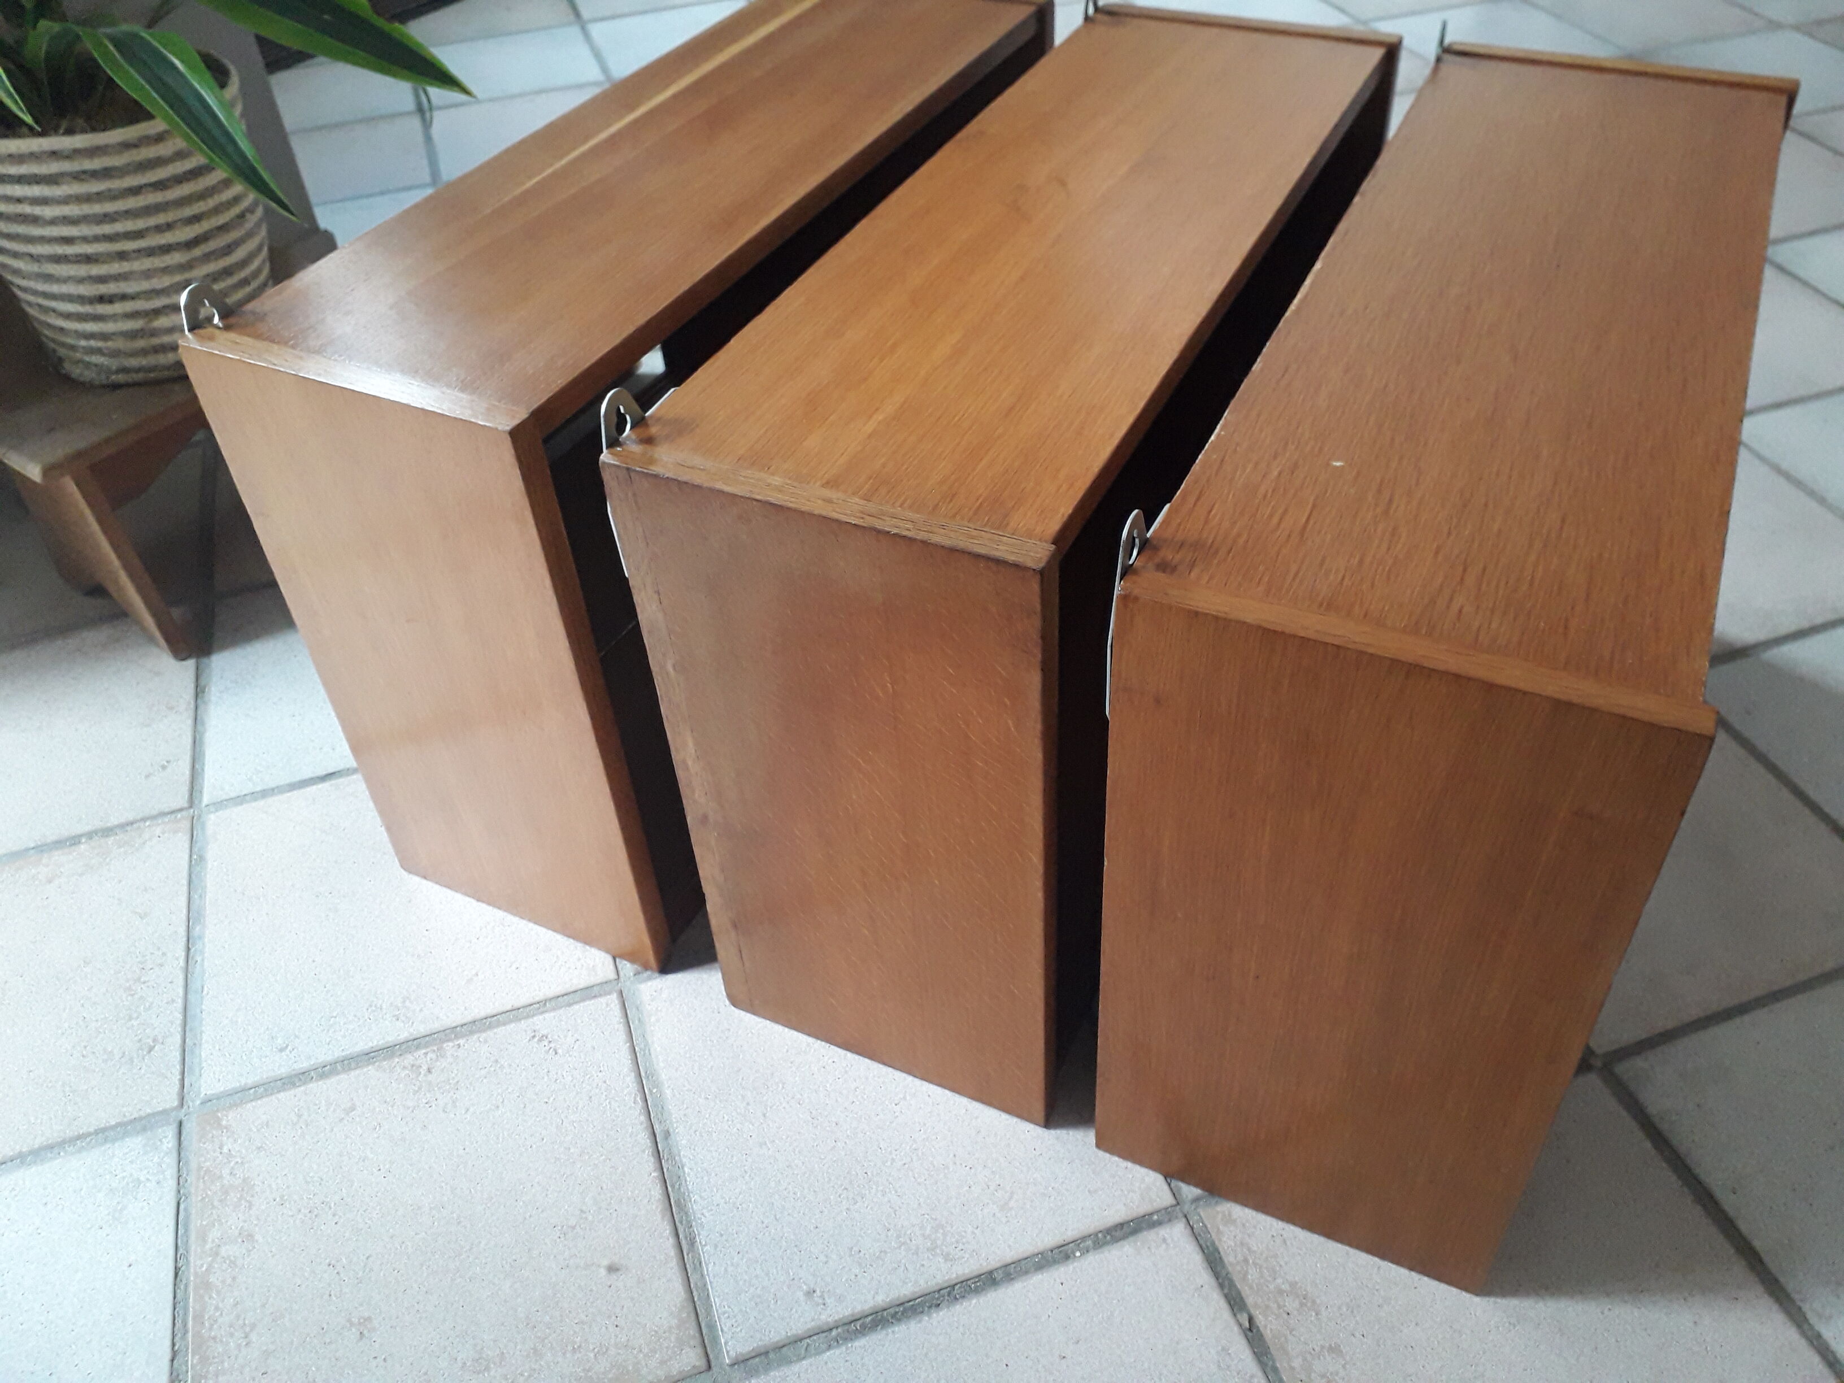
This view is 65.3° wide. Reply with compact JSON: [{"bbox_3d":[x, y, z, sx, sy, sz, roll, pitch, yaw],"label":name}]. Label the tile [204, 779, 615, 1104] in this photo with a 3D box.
[{"bbox_3d":[-0.435,0.167,1.200,0.312,0.010,0.307,-15,44,-12],"label":"tile"}]

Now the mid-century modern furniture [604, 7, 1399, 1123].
[{"bbox_3d":[0.117,-0.144,1.126,0.257,0.496,0.748,16,46,20],"label":"mid-century modern furniture"}]

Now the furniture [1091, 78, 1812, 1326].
[{"bbox_3d":[0.377,-0.066,1.025,0.251,0.497,0.744,17,47,20],"label":"furniture"}]

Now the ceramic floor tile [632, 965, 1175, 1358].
[{"bbox_3d":[-0.027,0.288,1.044,0.312,0.010,0.307,-15,44,-12],"label":"ceramic floor tile"}]

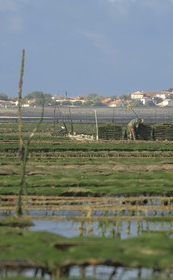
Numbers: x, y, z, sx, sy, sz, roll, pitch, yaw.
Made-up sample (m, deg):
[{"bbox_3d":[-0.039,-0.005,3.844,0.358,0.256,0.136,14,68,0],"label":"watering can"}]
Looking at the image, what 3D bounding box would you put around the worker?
[{"bbox_3d":[2.410,-0.440,173.000,0.880,1.180,0.550,0,0,-14],"label":"worker"}]

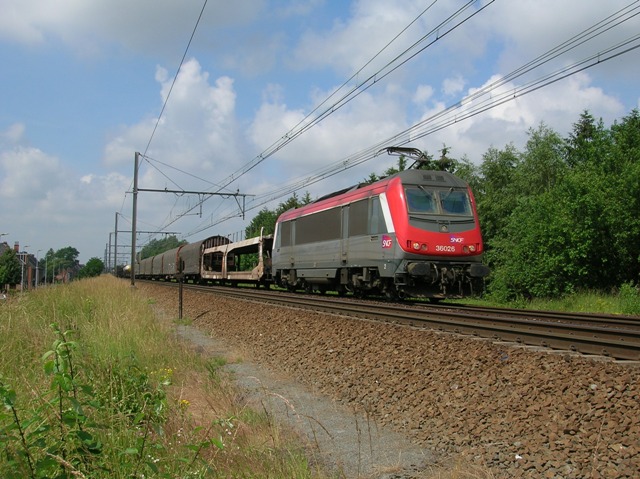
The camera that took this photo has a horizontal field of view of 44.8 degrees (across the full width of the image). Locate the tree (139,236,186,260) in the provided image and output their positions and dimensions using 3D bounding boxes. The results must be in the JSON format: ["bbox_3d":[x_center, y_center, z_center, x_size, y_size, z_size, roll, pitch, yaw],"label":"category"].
[{"bbox_3d":[-38.672,4.654,189.727,11.300,10.794,10.500,2,-3,-16],"label":"tree"}]

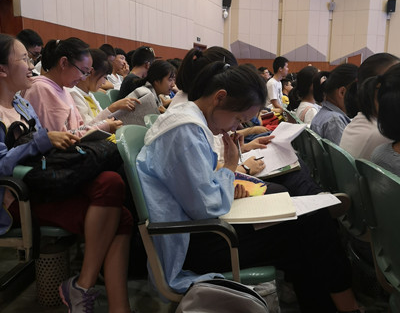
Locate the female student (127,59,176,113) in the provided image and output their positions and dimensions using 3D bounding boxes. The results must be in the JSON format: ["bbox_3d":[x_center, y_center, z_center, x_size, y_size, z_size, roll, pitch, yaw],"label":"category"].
[{"bbox_3d":[-0.319,-0.079,2.931,0.740,1.180,0.480,3,10,13],"label":"female student"}]

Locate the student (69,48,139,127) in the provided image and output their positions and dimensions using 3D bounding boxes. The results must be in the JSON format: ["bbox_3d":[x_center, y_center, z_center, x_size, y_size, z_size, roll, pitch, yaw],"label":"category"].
[{"bbox_3d":[-0.460,0.002,2.397,0.720,1.200,0.480,3,10,13],"label":"student"}]

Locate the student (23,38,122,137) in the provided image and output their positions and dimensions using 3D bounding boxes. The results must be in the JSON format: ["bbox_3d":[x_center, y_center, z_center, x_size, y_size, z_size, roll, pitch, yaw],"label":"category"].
[{"bbox_3d":[-0.531,0.057,2.021,0.720,1.220,0.500,3,10,13],"label":"student"}]

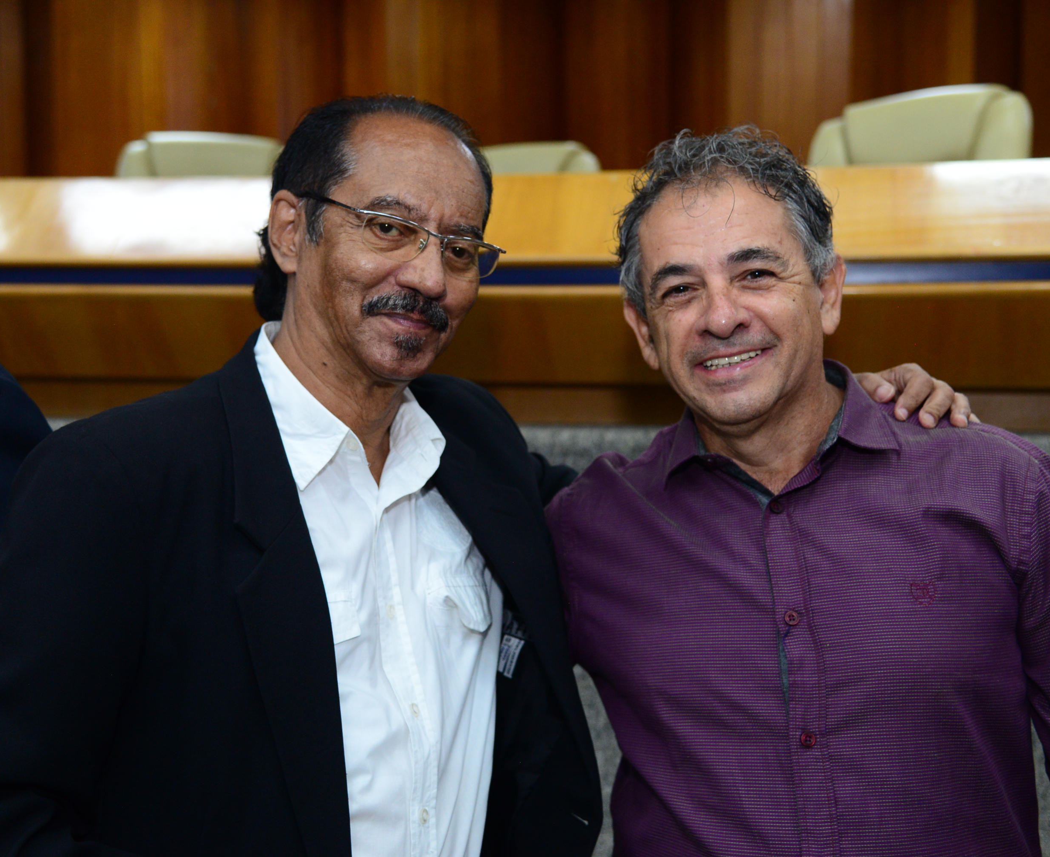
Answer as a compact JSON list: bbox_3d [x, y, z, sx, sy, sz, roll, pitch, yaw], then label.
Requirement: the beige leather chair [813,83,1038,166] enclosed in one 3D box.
[{"bbox_3d":[0.790,-0.218,3.542,0.630,1.150,0.670,2,5,36],"label":"beige leather chair"}]

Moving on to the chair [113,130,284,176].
[{"bbox_3d":[-0.763,-0.261,4.321,0.630,1.150,0.670,-3,5,-28],"label":"chair"}]

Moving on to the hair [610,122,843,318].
[{"bbox_3d":[0.179,-0.172,1.385,0.185,0.195,0.200,-10,4,11],"label":"hair"}]

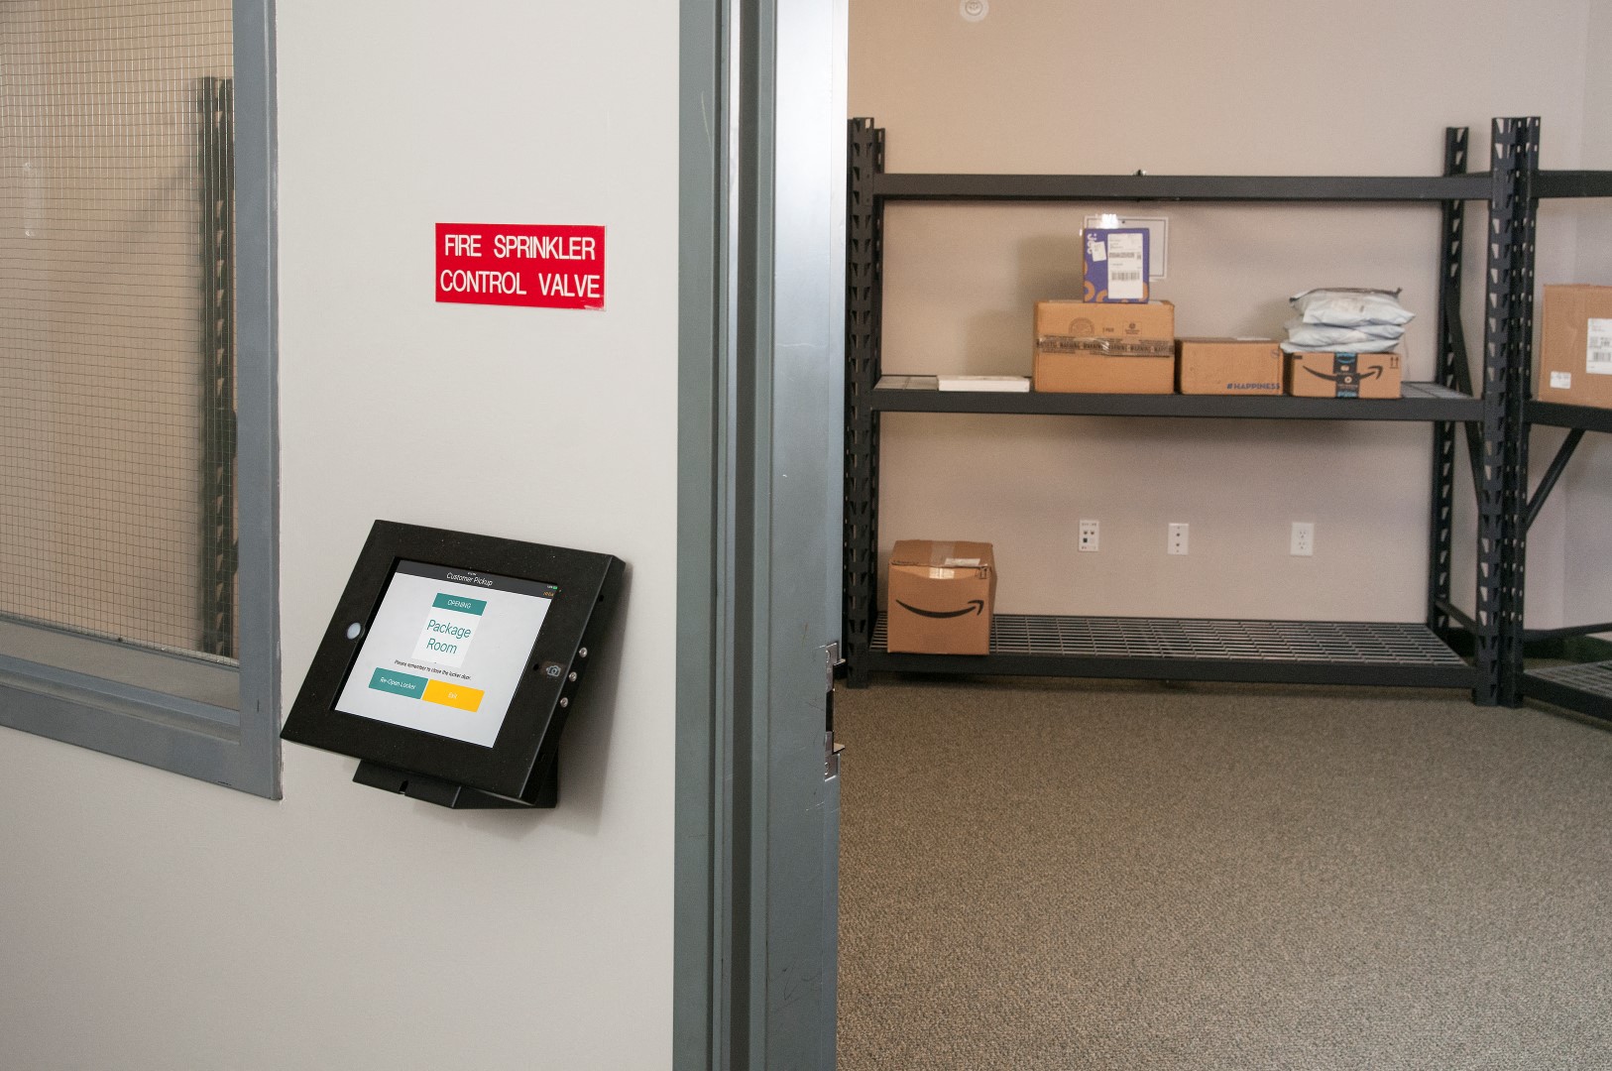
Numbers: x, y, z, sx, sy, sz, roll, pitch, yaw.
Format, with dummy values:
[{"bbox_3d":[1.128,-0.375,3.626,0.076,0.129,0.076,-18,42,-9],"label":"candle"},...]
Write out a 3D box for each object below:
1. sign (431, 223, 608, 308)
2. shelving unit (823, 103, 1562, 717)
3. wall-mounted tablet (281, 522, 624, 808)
[{"bbox_3d":[-0.240,-0.224,1.490,0.198,0.067,0.004,7,11,36],"label":"sign"},{"bbox_3d":[1.190,-0.430,5.950,2.040,1.830,0.620,1,9,6],"label":"shelving unit"},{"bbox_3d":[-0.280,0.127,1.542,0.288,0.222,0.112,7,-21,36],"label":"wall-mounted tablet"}]

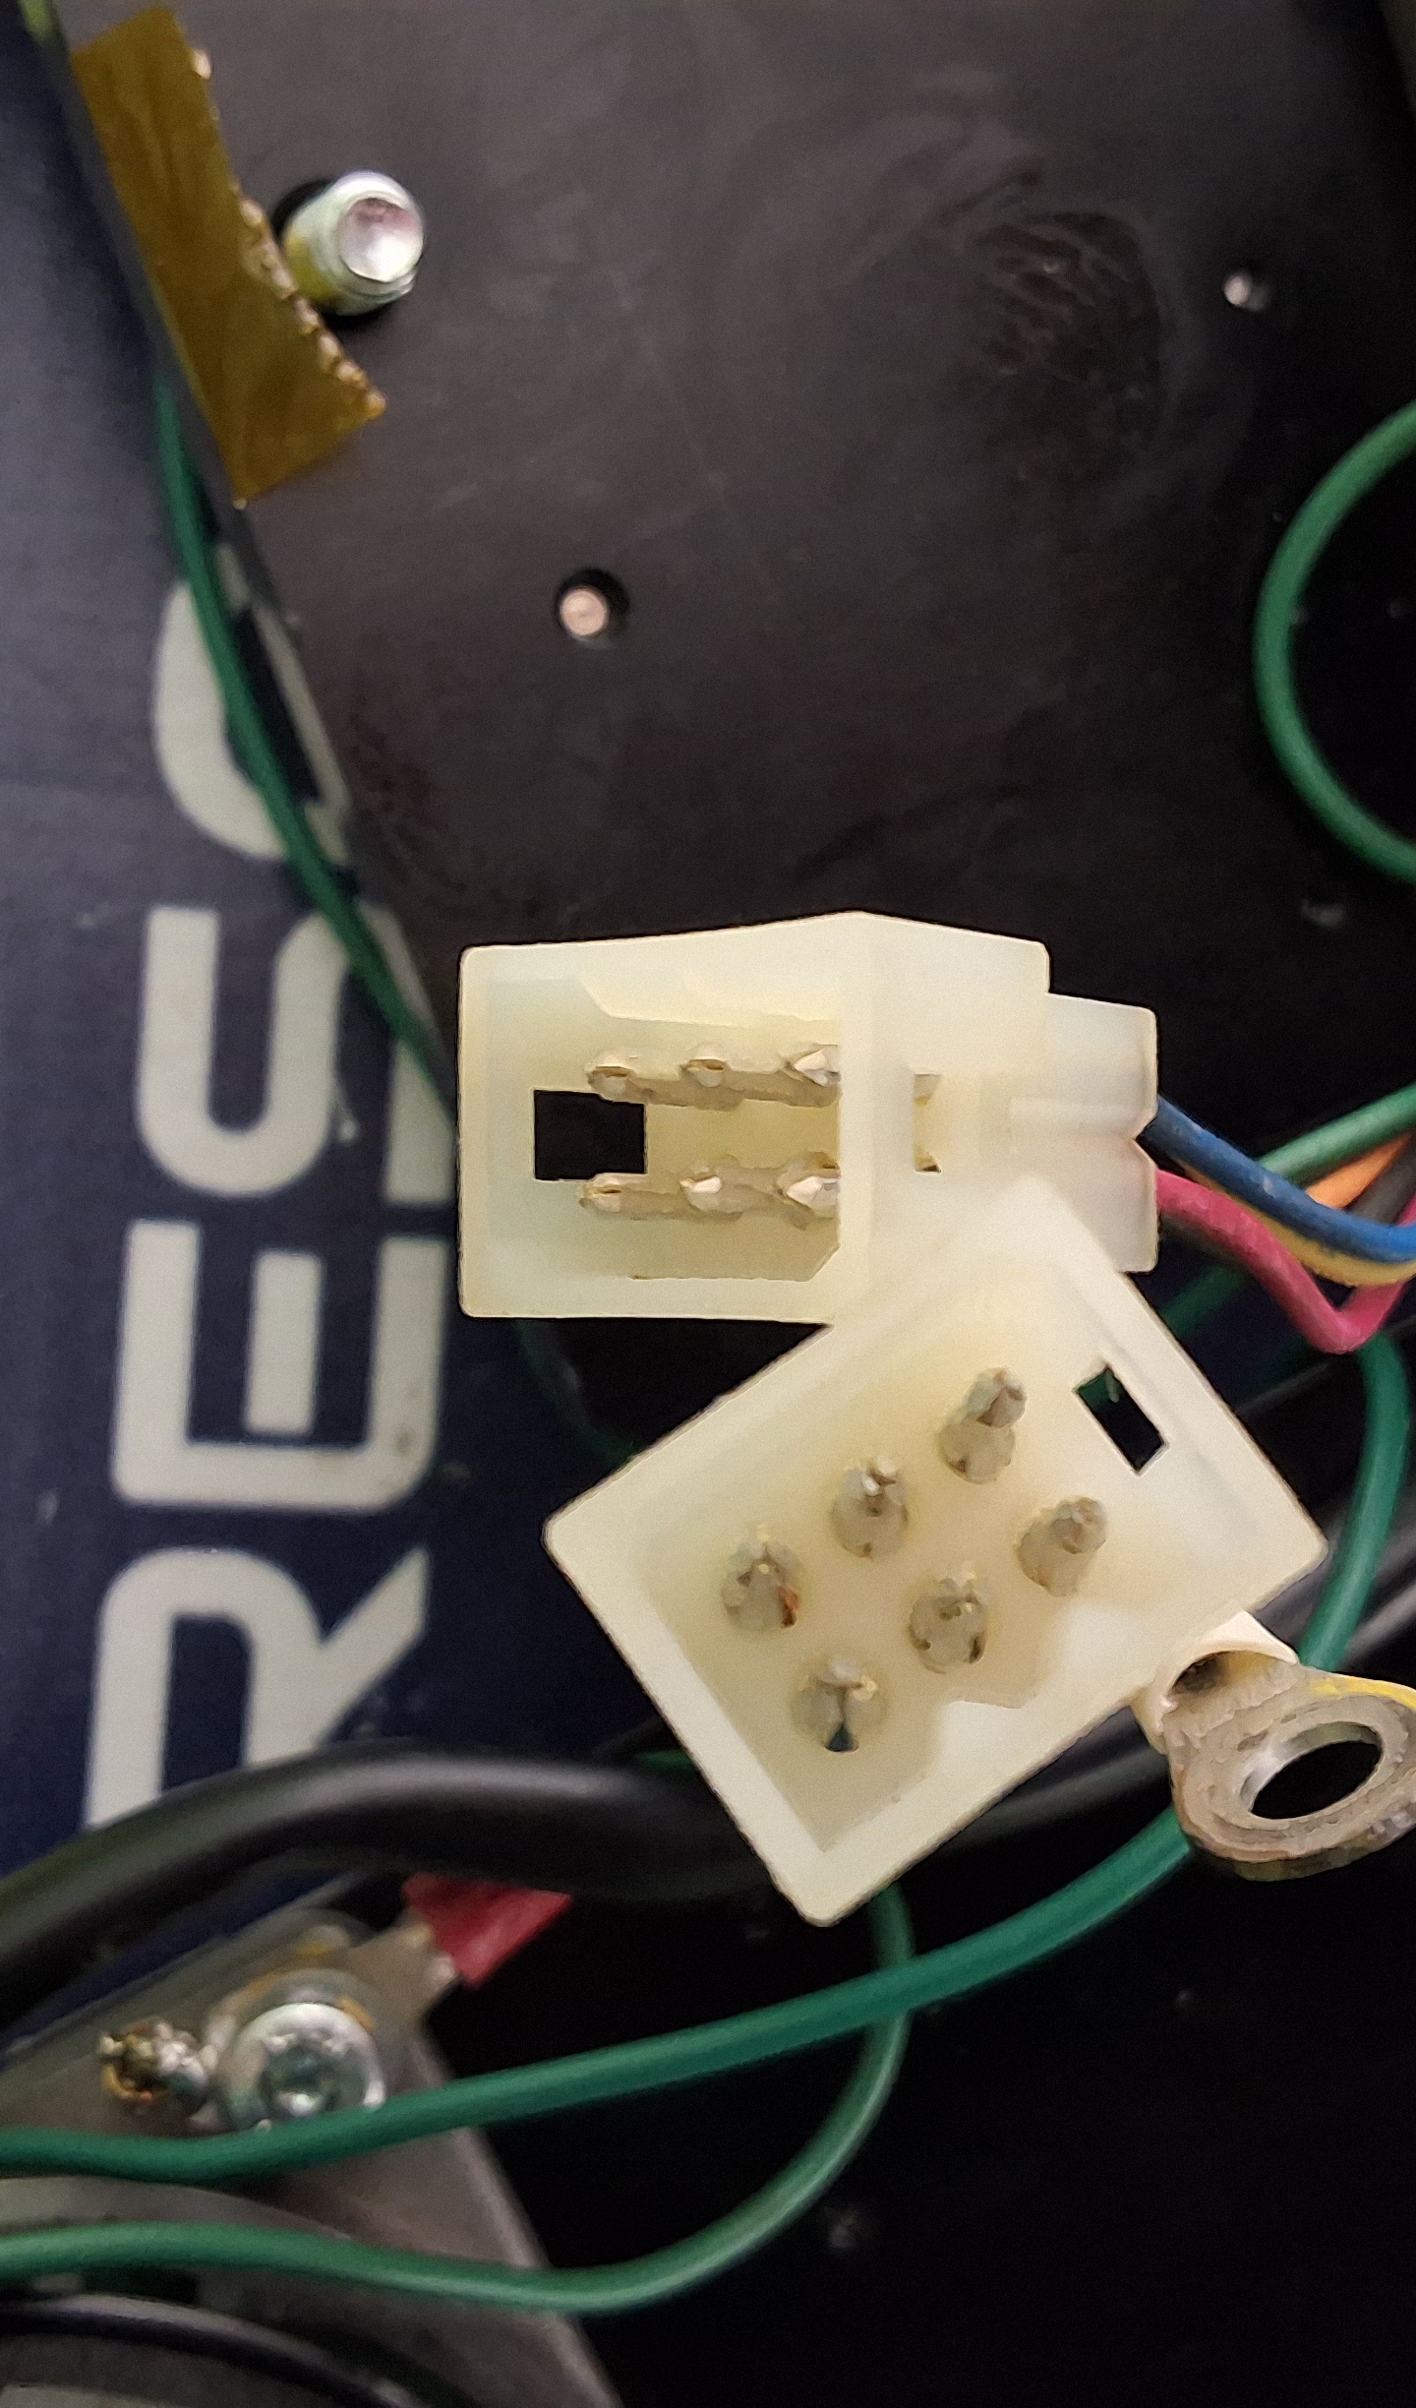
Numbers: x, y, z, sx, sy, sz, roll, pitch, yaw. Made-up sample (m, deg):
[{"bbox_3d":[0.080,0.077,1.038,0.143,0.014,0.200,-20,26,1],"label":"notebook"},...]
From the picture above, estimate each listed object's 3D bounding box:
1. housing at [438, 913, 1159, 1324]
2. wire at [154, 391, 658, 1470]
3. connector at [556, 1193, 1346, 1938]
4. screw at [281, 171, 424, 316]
[{"bbox_3d":[0.006,-0.003,0.107,0.025,0.019,0.015,1,89,-50],"label":"housing"},{"bbox_3d":[-0.017,-0.014,0.138,0.005,0.007,0.062,-24,93,-6],"label":"wire"},{"bbox_3d":[0.007,0.013,0.092,0.019,0.025,0.015,-35,79,-6],"label":"connector"},{"bbox_3d":[-0.018,-0.048,0.131,0.006,0.009,0.006,-4,103,-18],"label":"screw"}]

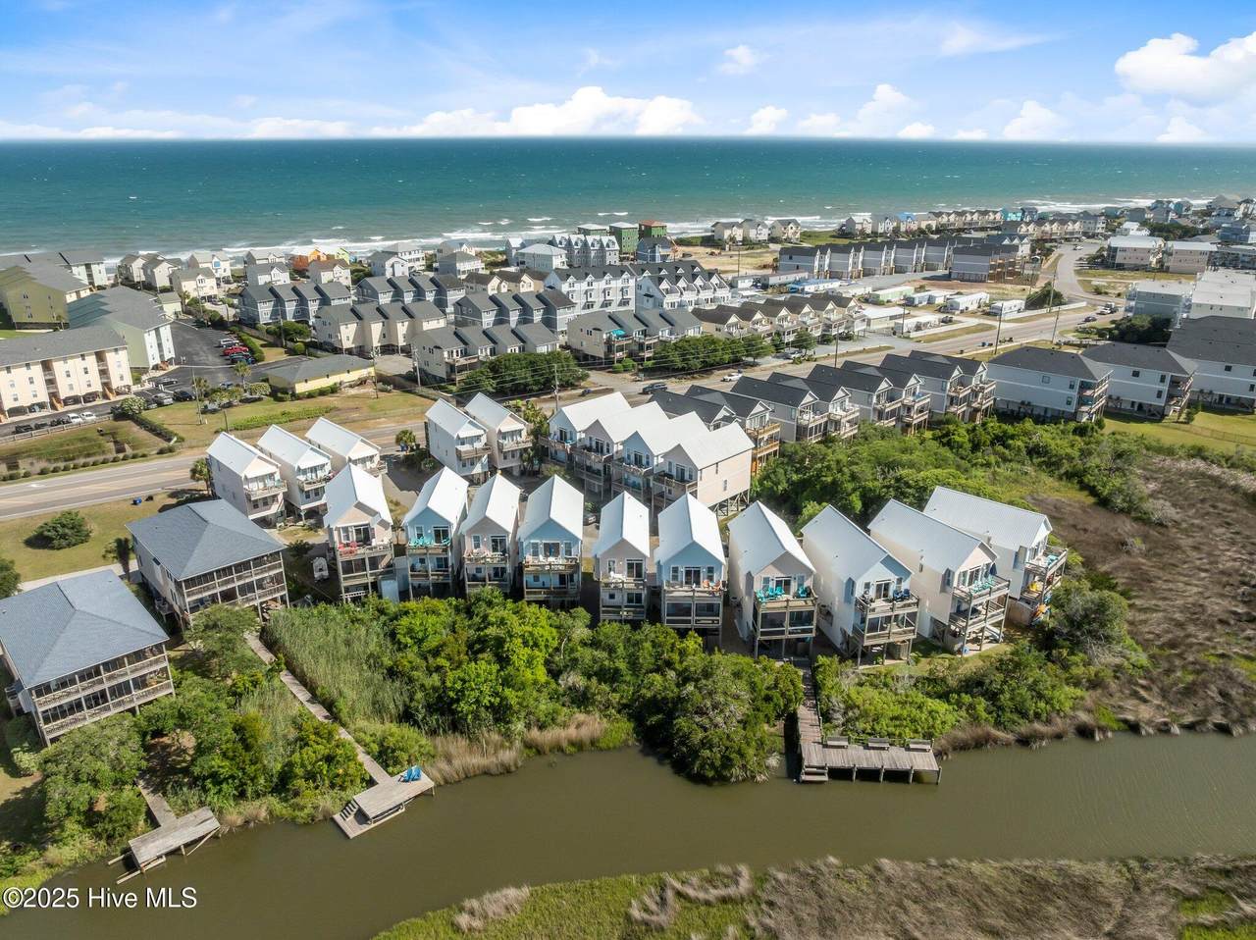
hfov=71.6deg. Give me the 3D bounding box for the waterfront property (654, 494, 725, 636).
[{"bbox_3d":[6.650,10.550,93.200,6.400,11.600,14.000,1,21,1],"label":"waterfront property"}]

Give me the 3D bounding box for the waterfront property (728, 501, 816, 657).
[{"bbox_3d":[14.784,11.066,90.208,6.393,10.947,14.244,-2,21,-5],"label":"waterfront property"}]

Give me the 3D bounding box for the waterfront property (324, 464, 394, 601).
[{"bbox_3d":[-30.601,7.000,99.954,6.393,11.219,14.802,-7,22,-19],"label":"waterfront property"}]

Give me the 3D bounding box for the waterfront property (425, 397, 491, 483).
[{"bbox_3d":[-25.500,-3.850,131.500,5.200,10.900,13.700,-12,24,-30],"label":"waterfront property"}]

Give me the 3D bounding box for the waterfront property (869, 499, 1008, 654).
[{"bbox_3d":[32.700,10.870,92.930,6.400,11.500,14.000,-11,24,-27],"label":"waterfront property"}]

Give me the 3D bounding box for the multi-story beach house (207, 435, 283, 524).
[{"bbox_3d":[-50.900,1.800,116.700,5.300,10.800,14.000,-18,28,-40],"label":"multi-story beach house"}]

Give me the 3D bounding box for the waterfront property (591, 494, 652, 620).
[{"bbox_3d":[-0.381,9.952,93.482,5.341,10.568,14.261,0,21,0],"label":"waterfront property"}]

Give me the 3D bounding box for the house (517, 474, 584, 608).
[{"bbox_3d":[-8.300,8.600,98.100,6.400,11.600,13.900,-1,21,-2],"label":"house"}]

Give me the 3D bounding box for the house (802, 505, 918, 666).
[{"bbox_3d":[23.533,11.394,89.424,6.393,10.964,14.040,-5,22,-14],"label":"house"}]

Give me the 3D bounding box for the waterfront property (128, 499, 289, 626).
[{"bbox_3d":[-46.160,9.910,95.700,10.700,10.700,17.700,-19,28,-40],"label":"waterfront property"}]

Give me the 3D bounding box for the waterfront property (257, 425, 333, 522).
[{"bbox_3d":[-44.688,0.426,118.213,4.986,10.331,13.562,-18,28,-40],"label":"waterfront property"}]

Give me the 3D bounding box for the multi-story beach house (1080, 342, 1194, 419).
[{"bbox_3d":[97.000,-17.800,167.300,19.300,12.100,10.300,17,27,37],"label":"multi-story beach house"}]

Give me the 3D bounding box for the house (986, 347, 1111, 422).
[{"bbox_3d":[79.300,-16.650,164.400,19.300,12.000,10.400,18,27,38],"label":"house"}]

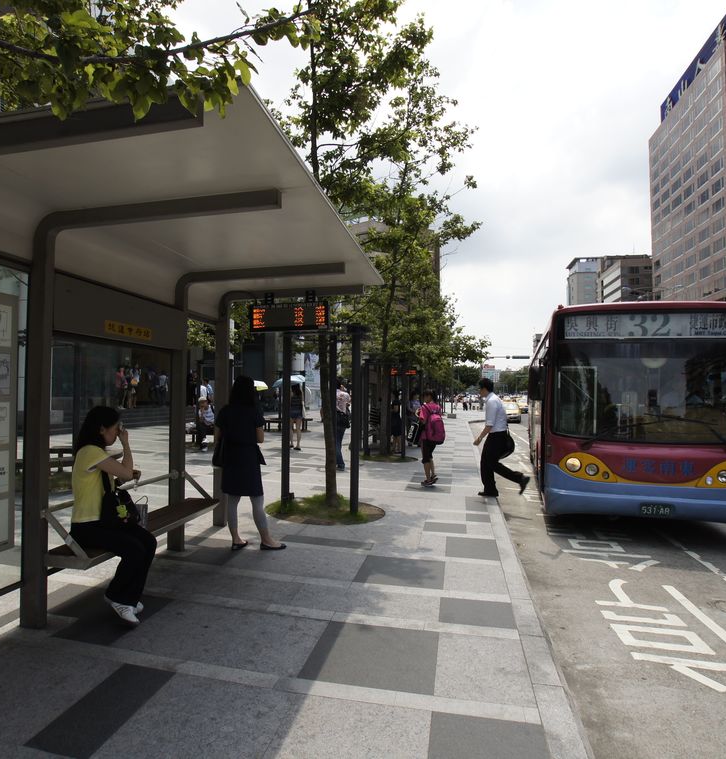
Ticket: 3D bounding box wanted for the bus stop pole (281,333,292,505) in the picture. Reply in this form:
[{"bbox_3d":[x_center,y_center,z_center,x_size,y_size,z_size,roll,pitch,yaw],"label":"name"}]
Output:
[{"bbox_3d":[-0.994,0.521,6.567,0.110,2.320,0.110,0,-2,11],"label":"bus stop pole"}]

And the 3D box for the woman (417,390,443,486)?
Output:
[{"bbox_3d":[1.121,0.962,8.480,0.430,1.566,0.430,-1,-2,26],"label":"woman"}]

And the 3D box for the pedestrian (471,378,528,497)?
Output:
[{"bbox_3d":[2.027,0.846,7.493,0.815,1.725,0.500,0,-2,11],"label":"pedestrian"}]

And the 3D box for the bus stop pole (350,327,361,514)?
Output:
[{"bbox_3d":[-0.099,0.517,6.475,0.108,2.320,0.108,0,-2,11],"label":"bus stop pole"}]

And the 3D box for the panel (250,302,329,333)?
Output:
[{"bbox_3d":[-0.800,-0.683,5.650,0.896,0.315,0.140,0,-2,11],"label":"panel"}]

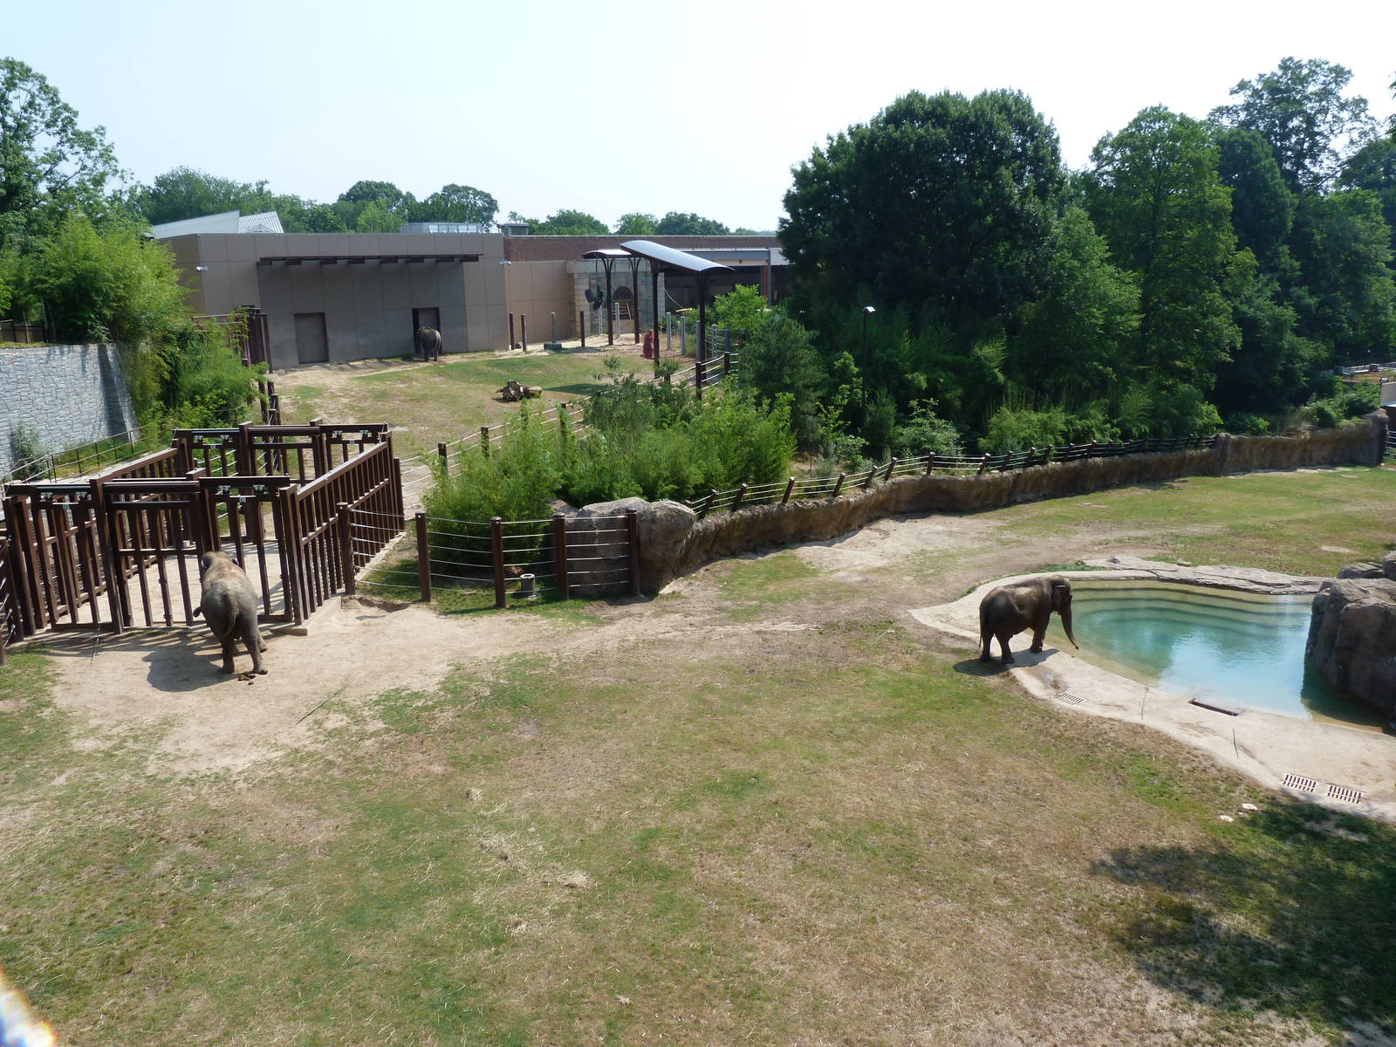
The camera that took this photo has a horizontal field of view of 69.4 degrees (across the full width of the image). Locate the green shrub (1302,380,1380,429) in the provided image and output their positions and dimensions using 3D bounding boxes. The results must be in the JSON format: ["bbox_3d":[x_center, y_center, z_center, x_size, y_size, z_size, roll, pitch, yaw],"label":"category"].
[{"bbox_3d":[38.260,-6.970,60.020,3.830,2.970,2.880,8,16,32],"label":"green shrub"}]

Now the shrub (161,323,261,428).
[{"bbox_3d":[-23.640,-6.930,49.060,4.350,5.510,3.700,-7,15,-25],"label":"shrub"}]

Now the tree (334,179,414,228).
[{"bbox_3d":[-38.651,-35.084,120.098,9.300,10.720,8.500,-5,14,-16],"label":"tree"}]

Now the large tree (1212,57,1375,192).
[{"bbox_3d":[50.900,-26.760,87.740,12.120,25.700,11.520,7,15,28],"label":"large tree"}]

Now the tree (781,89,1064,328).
[{"bbox_3d":[13.430,-16.610,60.520,16.510,17.690,14.860,2,14,12],"label":"tree"}]

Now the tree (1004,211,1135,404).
[{"bbox_3d":[23.059,-12.940,61.694,7.800,11.969,7.000,4,15,20],"label":"tree"}]

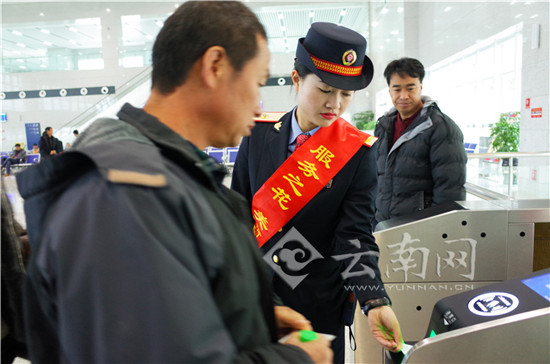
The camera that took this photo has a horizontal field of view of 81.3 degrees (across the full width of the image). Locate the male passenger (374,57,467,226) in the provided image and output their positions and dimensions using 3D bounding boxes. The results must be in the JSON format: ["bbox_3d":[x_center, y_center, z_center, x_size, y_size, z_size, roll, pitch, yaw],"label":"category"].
[{"bbox_3d":[0.713,0.246,1.619,0.340,1.700,0.550,-6,7,-37],"label":"male passenger"}]

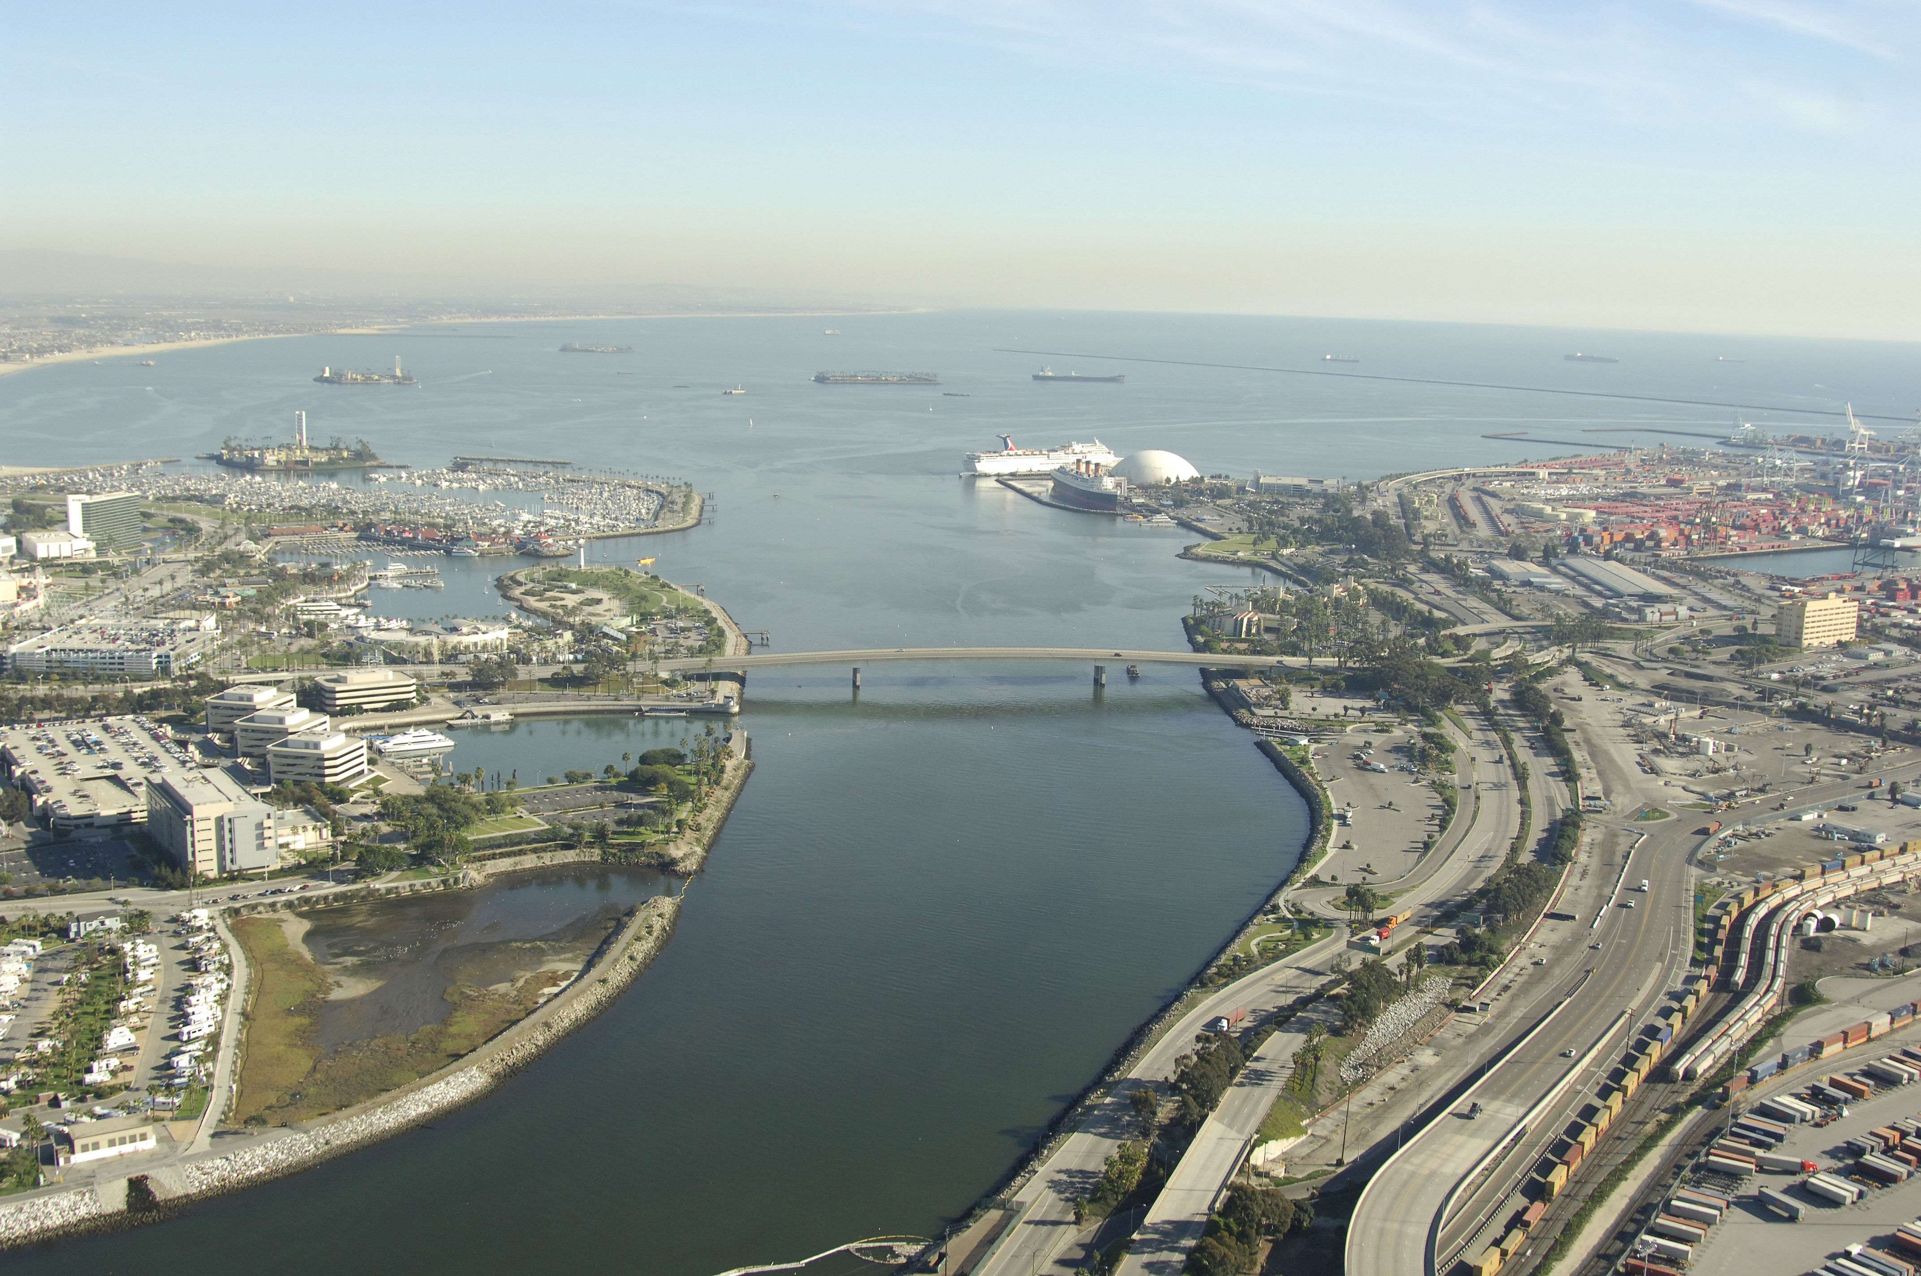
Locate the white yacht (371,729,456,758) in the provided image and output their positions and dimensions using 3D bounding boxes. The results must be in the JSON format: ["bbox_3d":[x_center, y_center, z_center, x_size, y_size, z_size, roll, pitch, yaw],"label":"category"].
[{"bbox_3d":[-287.040,54.070,1011.160,39.000,10.000,8.500,-2,11,-21],"label":"white yacht"}]

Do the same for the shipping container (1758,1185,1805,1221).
[{"bbox_3d":[229.619,158.321,536.531,2.500,2.800,12.600,-4,12,-28],"label":"shipping container"}]

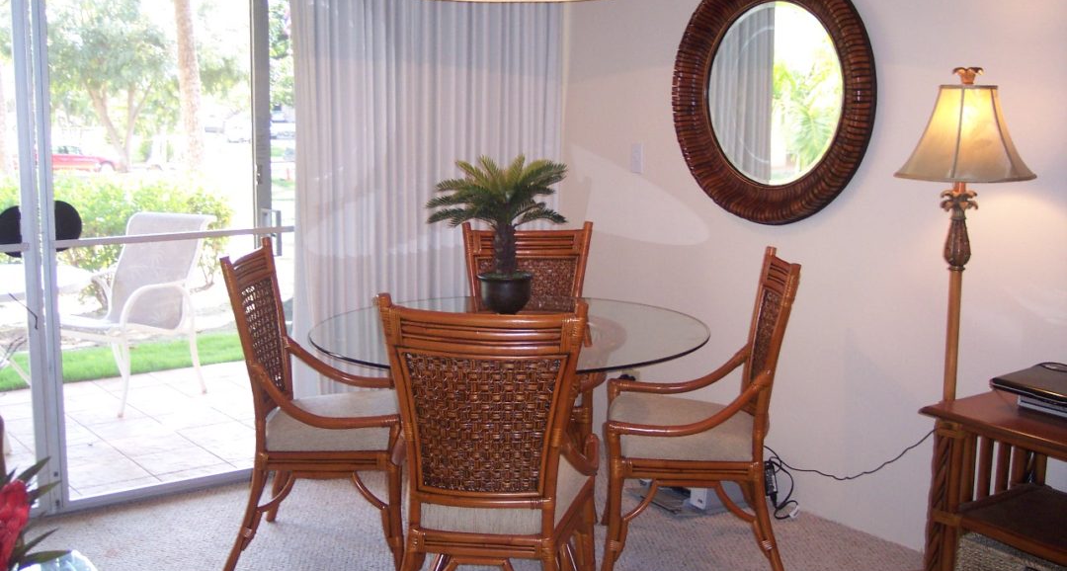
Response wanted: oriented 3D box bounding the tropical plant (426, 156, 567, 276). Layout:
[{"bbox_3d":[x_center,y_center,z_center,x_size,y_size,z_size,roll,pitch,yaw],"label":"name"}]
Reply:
[{"bbox_3d":[-0.115,-0.221,3.735,0.447,0.379,0.447,1,9,0],"label":"tropical plant"}]

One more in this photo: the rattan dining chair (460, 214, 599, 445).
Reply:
[{"bbox_3d":[-0.041,0.285,4.207,0.584,0.975,0.576,1,9,3],"label":"rattan dining chair"}]

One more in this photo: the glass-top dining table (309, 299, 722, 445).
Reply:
[{"bbox_3d":[-0.079,0.494,3.668,1.216,0.740,1.216,1,9,0],"label":"glass-top dining table"}]

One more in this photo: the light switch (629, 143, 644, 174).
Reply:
[{"bbox_3d":[0.411,-0.509,4.690,0.012,0.115,0.071,-6,11,-37],"label":"light switch"}]

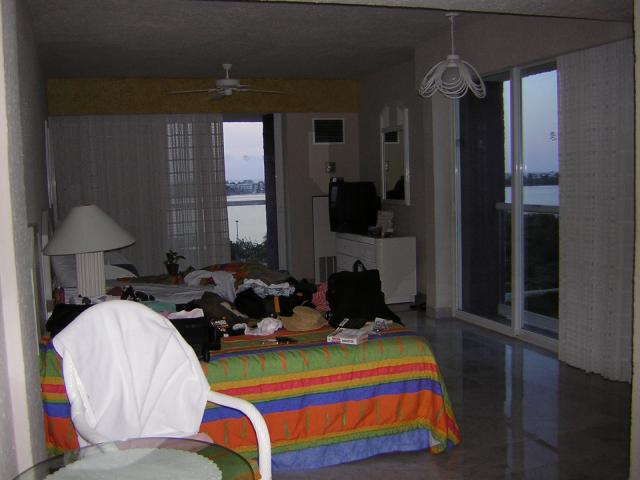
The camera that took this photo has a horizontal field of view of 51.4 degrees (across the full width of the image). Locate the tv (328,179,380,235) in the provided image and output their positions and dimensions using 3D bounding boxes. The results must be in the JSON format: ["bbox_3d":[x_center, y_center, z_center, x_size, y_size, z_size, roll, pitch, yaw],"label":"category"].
[{"bbox_3d":[0.433,-0.383,8.073,0.460,0.600,0.600,-5,6,-37],"label":"tv"}]

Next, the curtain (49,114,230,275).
[{"bbox_3d":[-2.031,-0.341,7.725,1.973,2.263,0.130,-3,5,-19],"label":"curtain"}]

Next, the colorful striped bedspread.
[{"bbox_3d":[-0.532,0.798,3.743,1.980,0.600,1.420,-3,5,-19],"label":"colorful striped bedspread"}]

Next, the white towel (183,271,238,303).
[{"bbox_3d":[-0.836,0.352,5.038,0.420,0.210,0.380,-3,5,-19],"label":"white towel"}]

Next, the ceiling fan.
[{"bbox_3d":[-0.975,-1.682,7.018,1.240,0.360,1.240,-3,5,-19],"label":"ceiling fan"}]

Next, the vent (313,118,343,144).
[{"bbox_3d":[0.108,-1.381,8.473,0.430,0.330,0.040,-3,5,-19],"label":"vent"}]

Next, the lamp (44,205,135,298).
[{"bbox_3d":[-1.494,0.075,4.314,0.550,0.630,0.550,-3,5,-19],"label":"lamp"}]

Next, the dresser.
[{"bbox_3d":[0.660,0.321,8.078,0.460,0.775,1.339,-3,5,-19],"label":"dresser"}]

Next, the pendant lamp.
[{"bbox_3d":[1.032,-1.433,5.183,0.590,0.650,0.590,-3,5,-19],"label":"pendant lamp"}]

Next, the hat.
[{"bbox_3d":[-0.093,0.449,3.732,0.270,0.120,0.300,-3,5,-19],"label":"hat"}]

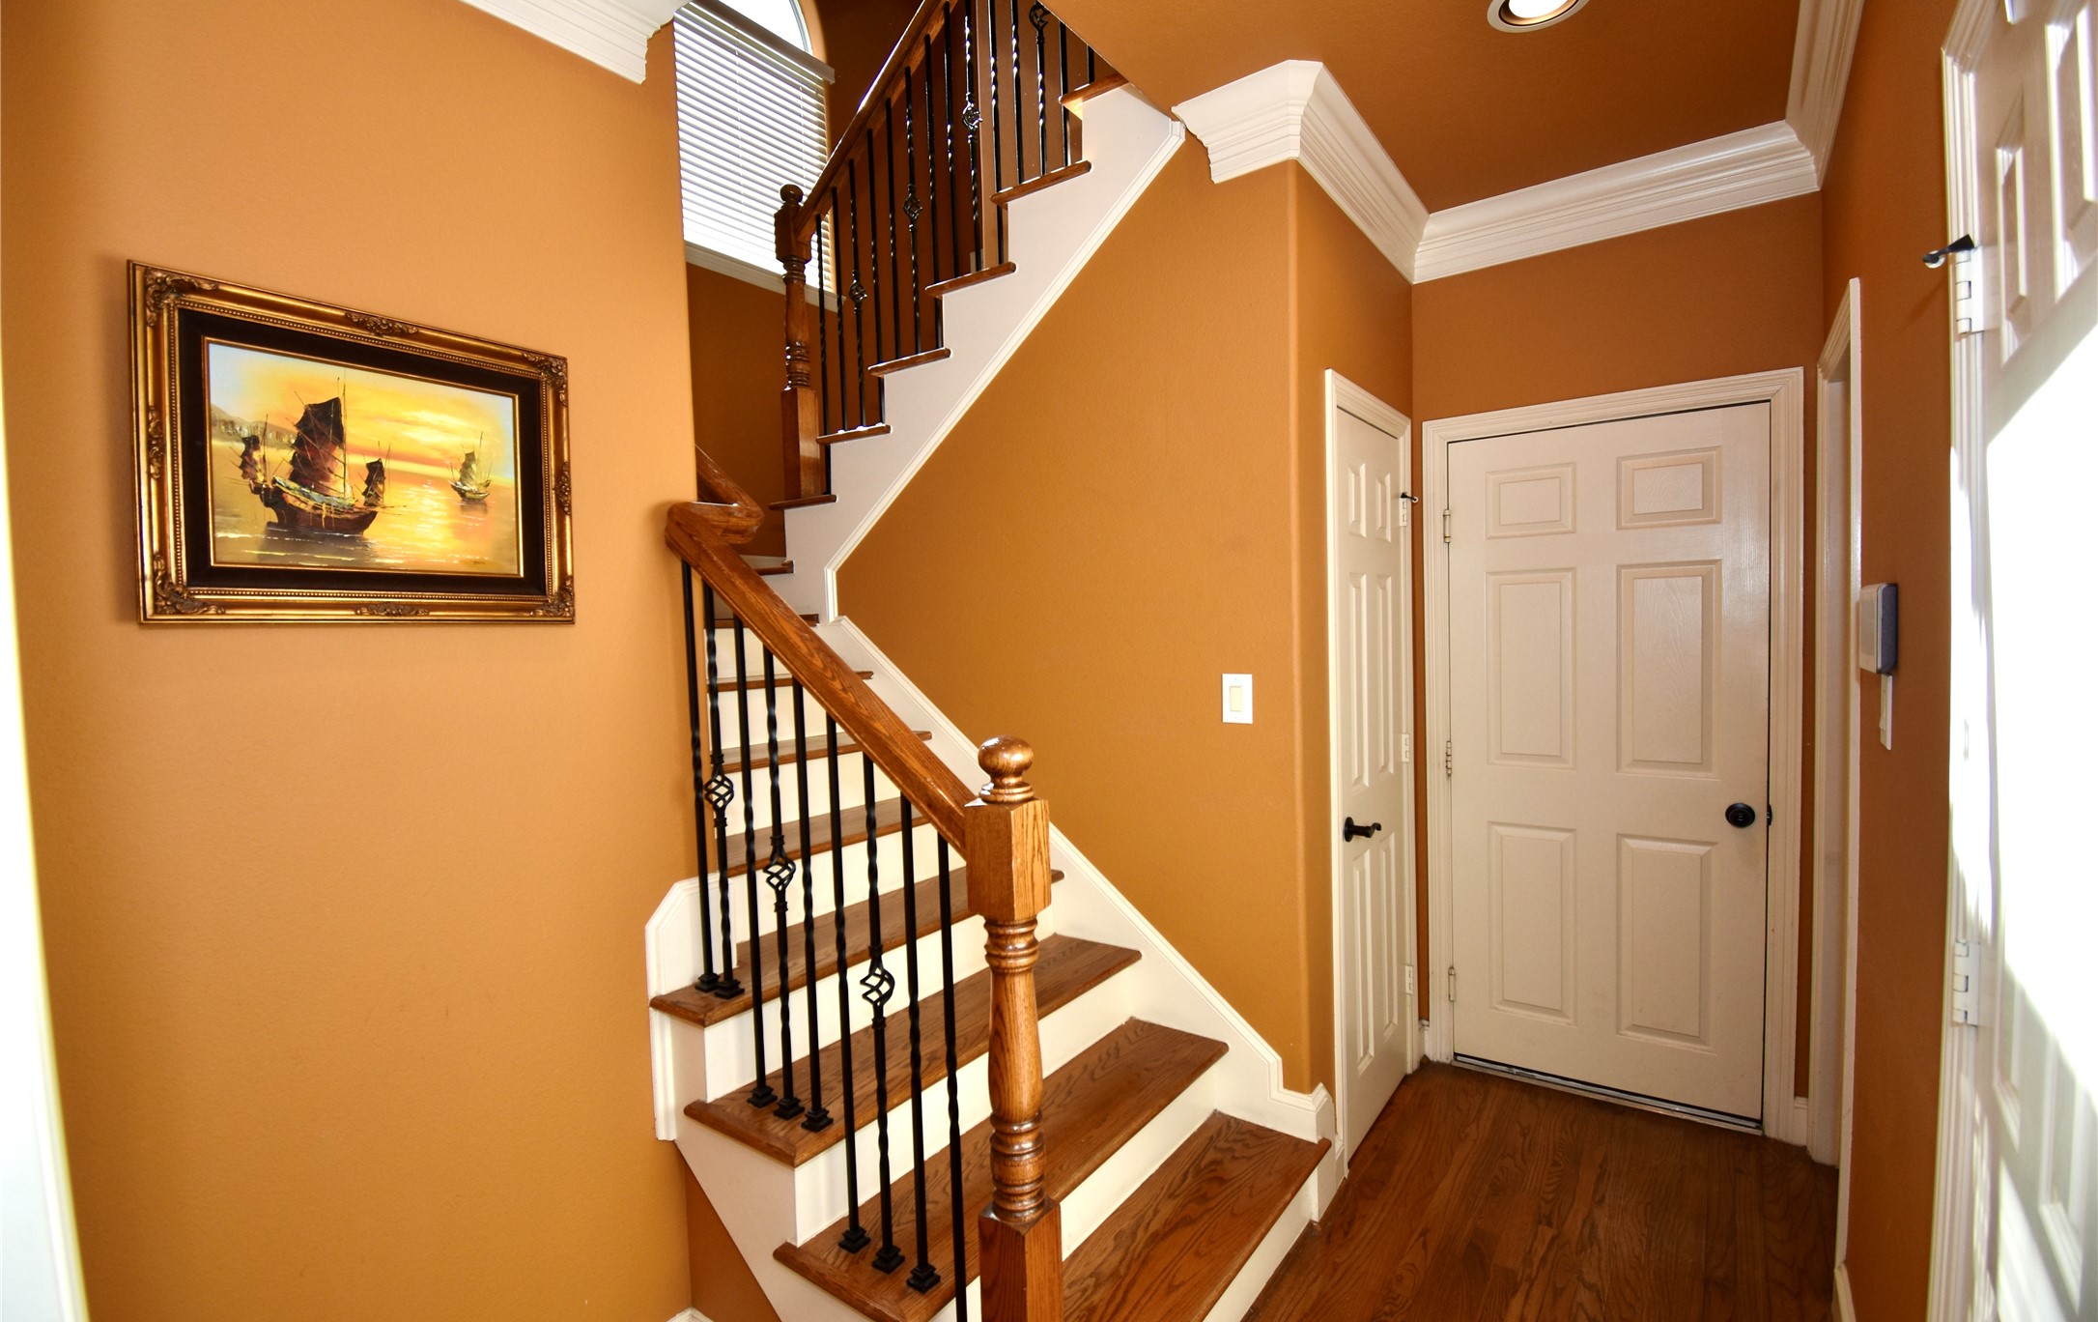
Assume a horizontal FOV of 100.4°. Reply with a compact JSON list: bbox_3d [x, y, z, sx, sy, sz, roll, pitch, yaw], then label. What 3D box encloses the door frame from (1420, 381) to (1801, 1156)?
[{"bbox_3d":[1.682,0.279,2.695,0.954,2.134,0.120,0,3,37],"label":"door frame"}]

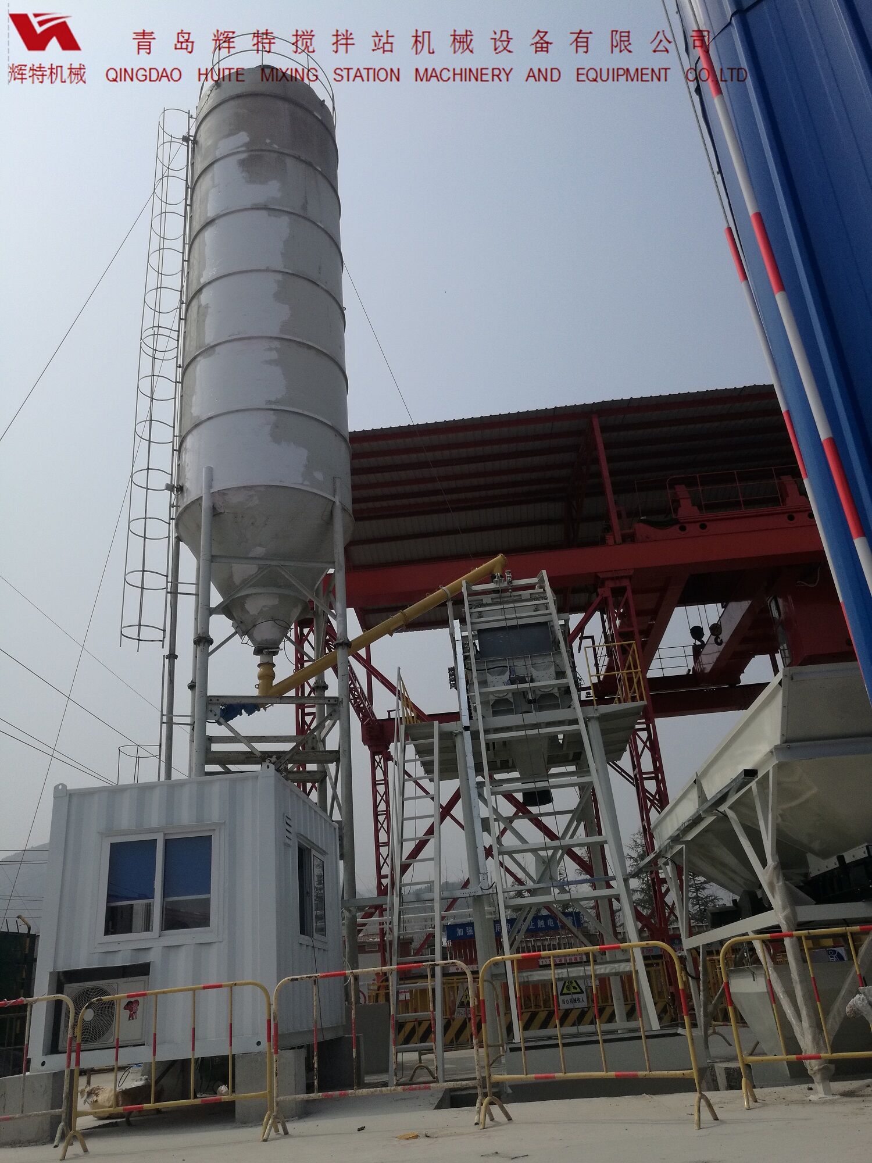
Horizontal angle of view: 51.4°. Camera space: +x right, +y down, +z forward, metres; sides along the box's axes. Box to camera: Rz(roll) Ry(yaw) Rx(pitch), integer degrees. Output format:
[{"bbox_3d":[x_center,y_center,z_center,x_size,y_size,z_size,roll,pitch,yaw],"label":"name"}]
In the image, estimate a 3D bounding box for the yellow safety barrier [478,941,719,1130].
[{"bbox_3d":[1.009,3.114,6.239,1.528,1.100,0.400,-16,-26,25],"label":"yellow safety barrier"}]

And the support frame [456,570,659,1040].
[{"bbox_3d":[1.254,2.275,11.468,1.950,6.450,4.700,-6,-23,3],"label":"support frame"}]

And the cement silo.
[{"bbox_3d":[-3.159,-4.200,16.968,2.998,11.761,2.998,0,-24,-11],"label":"cement silo"}]

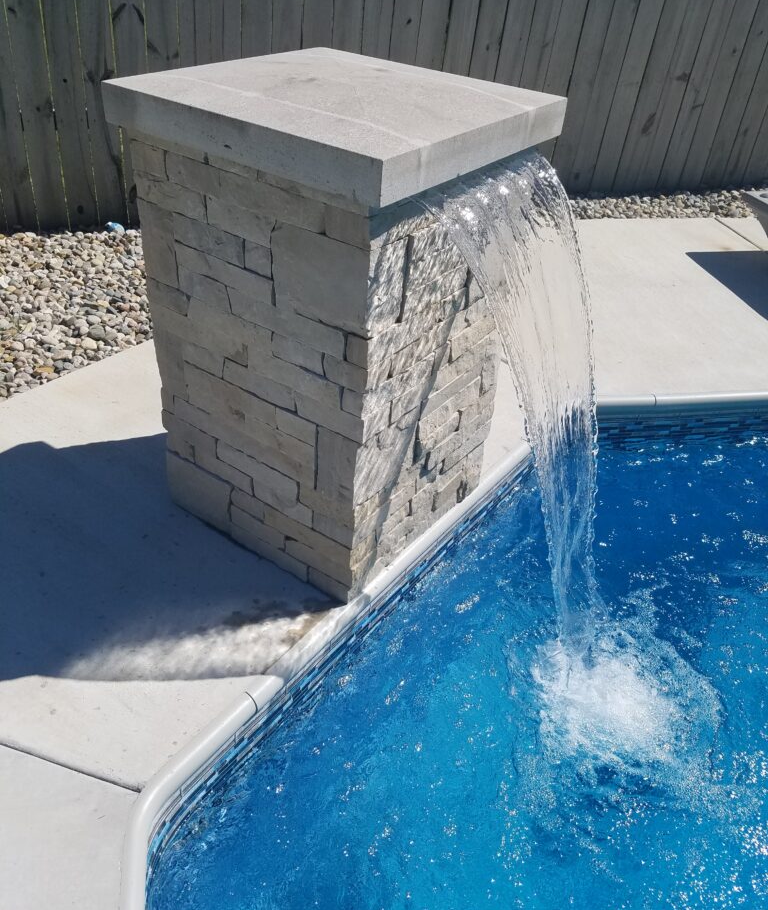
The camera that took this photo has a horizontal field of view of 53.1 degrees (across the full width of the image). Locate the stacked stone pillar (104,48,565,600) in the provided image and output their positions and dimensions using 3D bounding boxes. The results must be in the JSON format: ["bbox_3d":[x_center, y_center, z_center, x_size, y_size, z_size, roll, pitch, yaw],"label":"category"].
[{"bbox_3d":[-0.106,-0.304,1.817,0.649,1.027,0.649,26,42,26],"label":"stacked stone pillar"}]

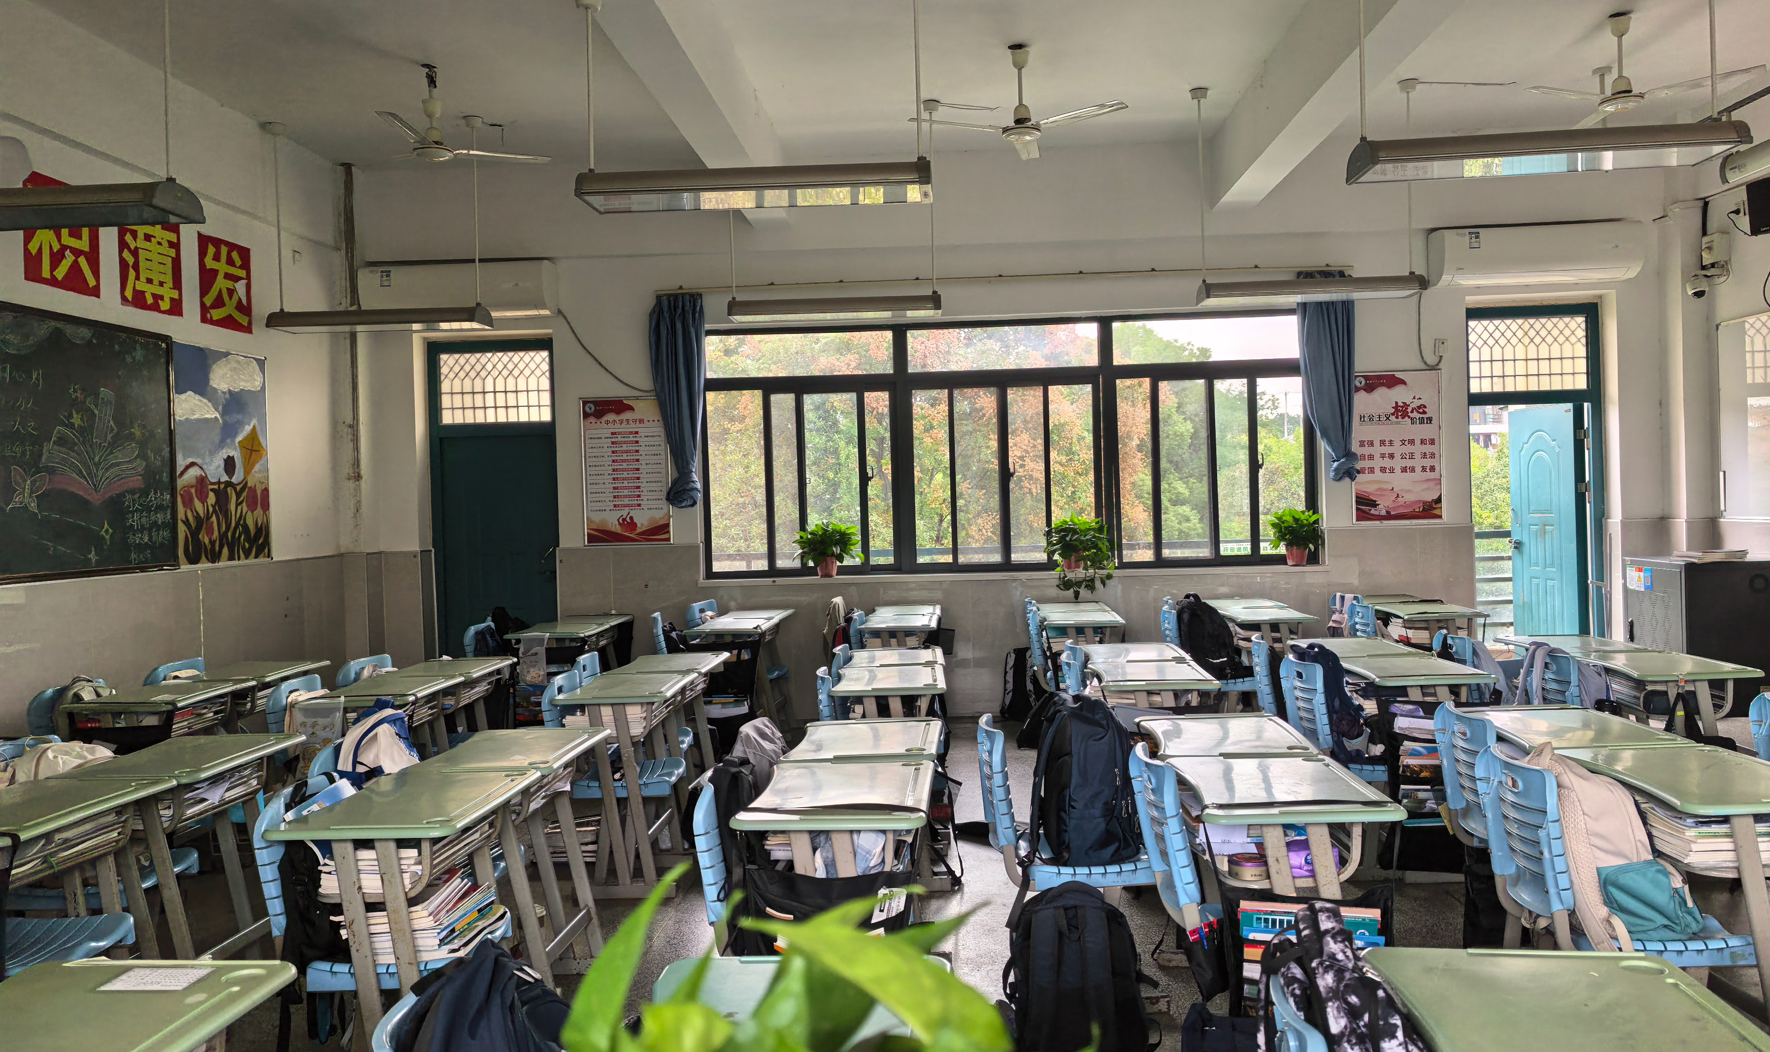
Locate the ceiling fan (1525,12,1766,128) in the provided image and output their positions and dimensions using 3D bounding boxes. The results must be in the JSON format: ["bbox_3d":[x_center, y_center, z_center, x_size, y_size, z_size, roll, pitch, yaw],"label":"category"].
[{"bbox_3d":[3.671,-2.333,6.210,1.110,0.510,1.090,-2,1,3],"label":"ceiling fan"}]

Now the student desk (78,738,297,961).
[{"bbox_3d":[-2.081,1.064,3.620,0.445,0.763,0.610,-2,1,3],"label":"student desk"}]

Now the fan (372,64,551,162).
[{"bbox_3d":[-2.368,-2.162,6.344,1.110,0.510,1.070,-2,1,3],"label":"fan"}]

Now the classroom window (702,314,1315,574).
[{"bbox_3d":[0.791,-0.547,8.148,4.070,1.661,0.120,-2,1,3],"label":"classroom window"}]

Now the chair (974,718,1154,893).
[{"bbox_3d":[0.523,0.958,3.505,0.490,0.812,0.420,-2,1,3],"label":"chair"}]

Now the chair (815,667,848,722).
[{"bbox_3d":[-0.014,0.941,4.666,0.460,0.810,0.410,-2,1,-4],"label":"chair"}]

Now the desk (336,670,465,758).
[{"bbox_3d":[-2.000,1.042,4.957,0.445,0.763,0.610,-2,1,3],"label":"desk"}]

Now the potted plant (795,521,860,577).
[{"bbox_3d":[-0.387,0.154,8.211,0.440,0.380,0.400,-2,1,3],"label":"potted plant"}]

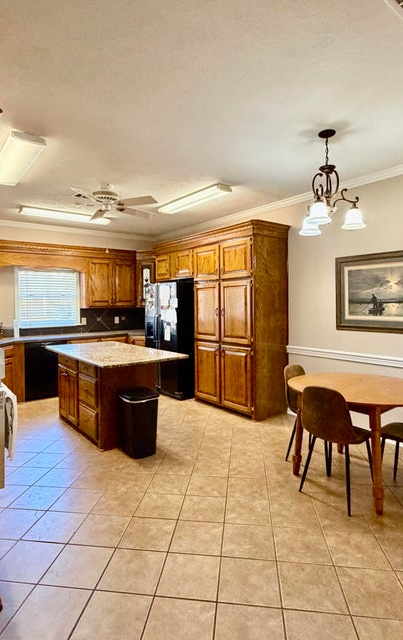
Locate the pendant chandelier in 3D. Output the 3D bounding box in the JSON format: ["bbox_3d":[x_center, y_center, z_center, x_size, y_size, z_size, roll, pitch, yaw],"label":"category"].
[{"bbox_3d":[0.936,-1.049,2.594,0.554,0.730,0.554,-3,4,-38],"label":"pendant chandelier"}]

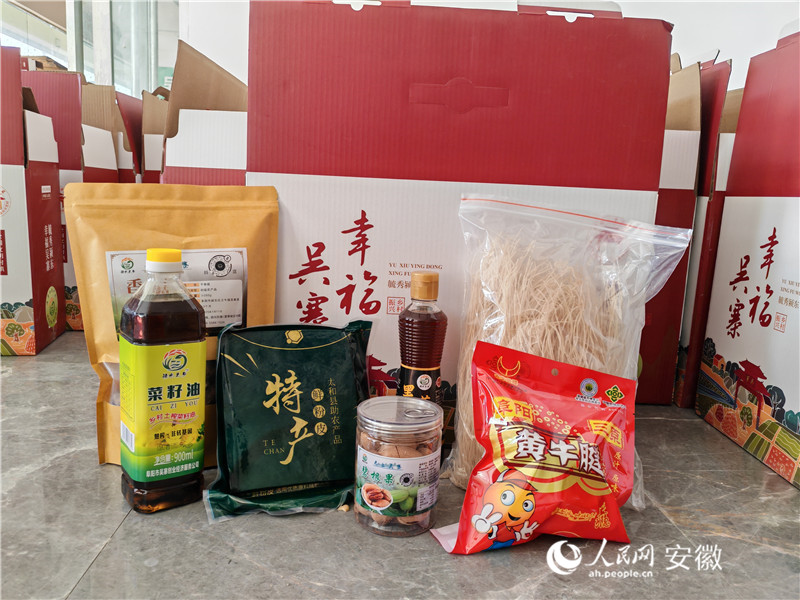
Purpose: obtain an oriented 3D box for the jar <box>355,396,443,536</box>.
[{"bbox_3d":[-0.002,0.165,0.632,0.087,0.113,0.087,3,8,0],"label":"jar"}]

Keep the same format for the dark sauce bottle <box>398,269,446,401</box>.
[{"bbox_3d":[0.026,0.087,0.746,0.058,0.237,0.058,3,8,0],"label":"dark sauce bottle"}]

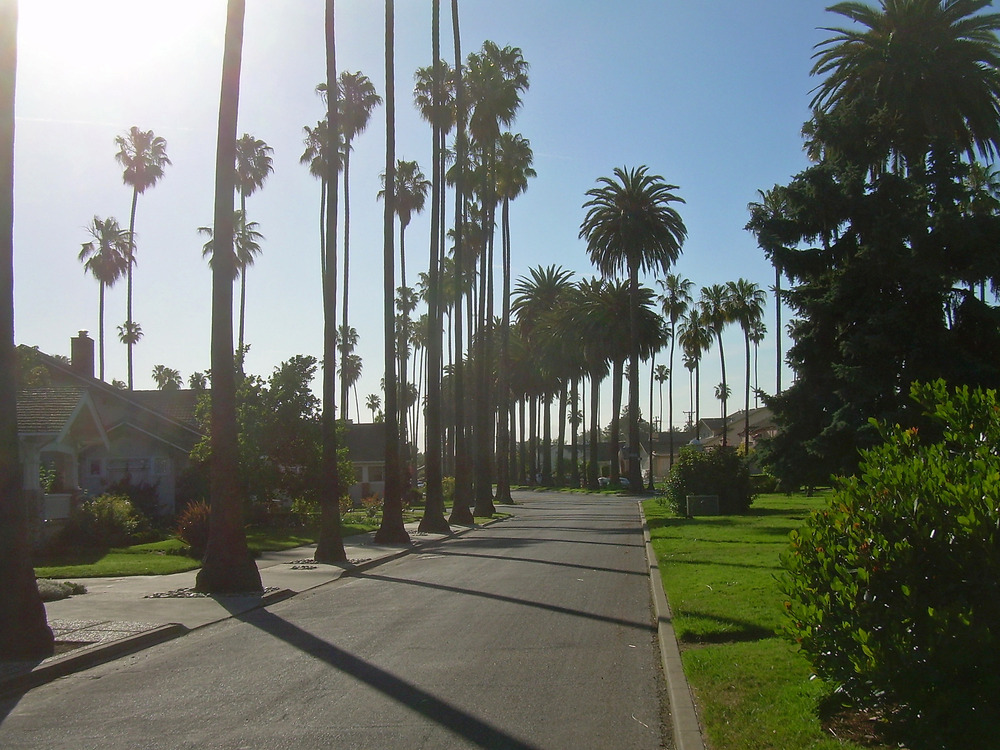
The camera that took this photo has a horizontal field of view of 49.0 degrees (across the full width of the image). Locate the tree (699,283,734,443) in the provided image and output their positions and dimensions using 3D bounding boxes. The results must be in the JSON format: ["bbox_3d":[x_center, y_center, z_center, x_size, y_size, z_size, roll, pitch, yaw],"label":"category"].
[{"bbox_3d":[16.631,0.845,83.246,2.910,15.900,2.910,0,-5,0],"label":"tree"}]

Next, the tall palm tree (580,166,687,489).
[{"bbox_3d":[10.304,-3.666,83.642,8.180,24.950,8.180,0,-5,0],"label":"tall palm tree"}]

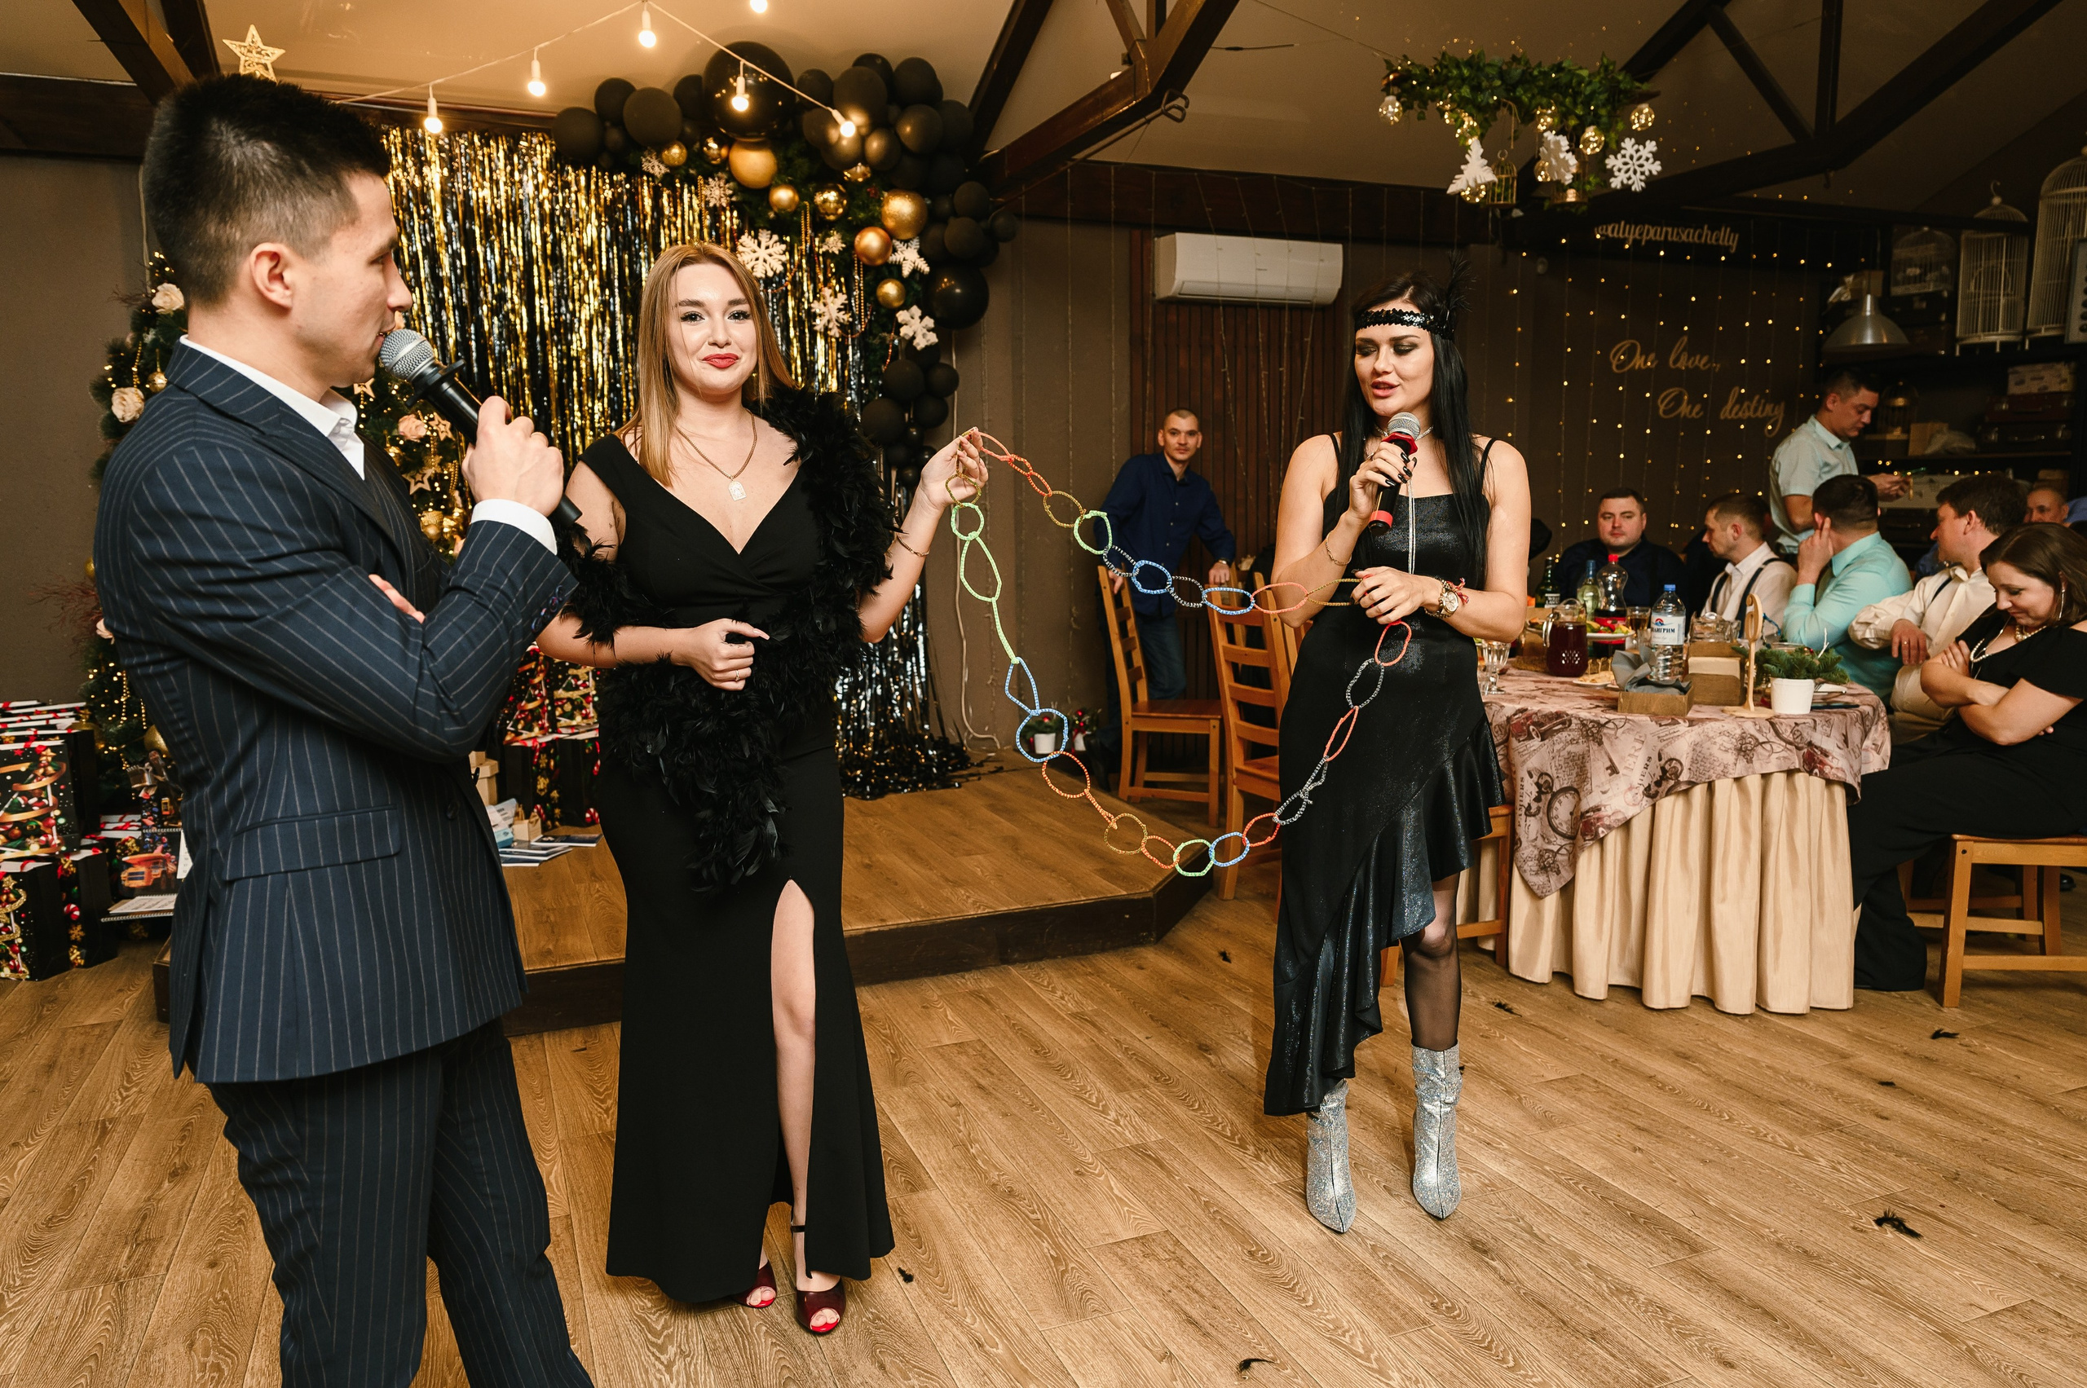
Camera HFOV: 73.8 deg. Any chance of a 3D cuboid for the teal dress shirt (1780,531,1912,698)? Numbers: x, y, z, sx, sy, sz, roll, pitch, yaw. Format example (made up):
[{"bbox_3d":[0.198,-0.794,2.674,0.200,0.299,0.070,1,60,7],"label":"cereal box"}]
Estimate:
[{"bbox_3d":[2.696,-0.222,4.650,0.430,0.640,0.470,1,8,12],"label":"teal dress shirt"}]

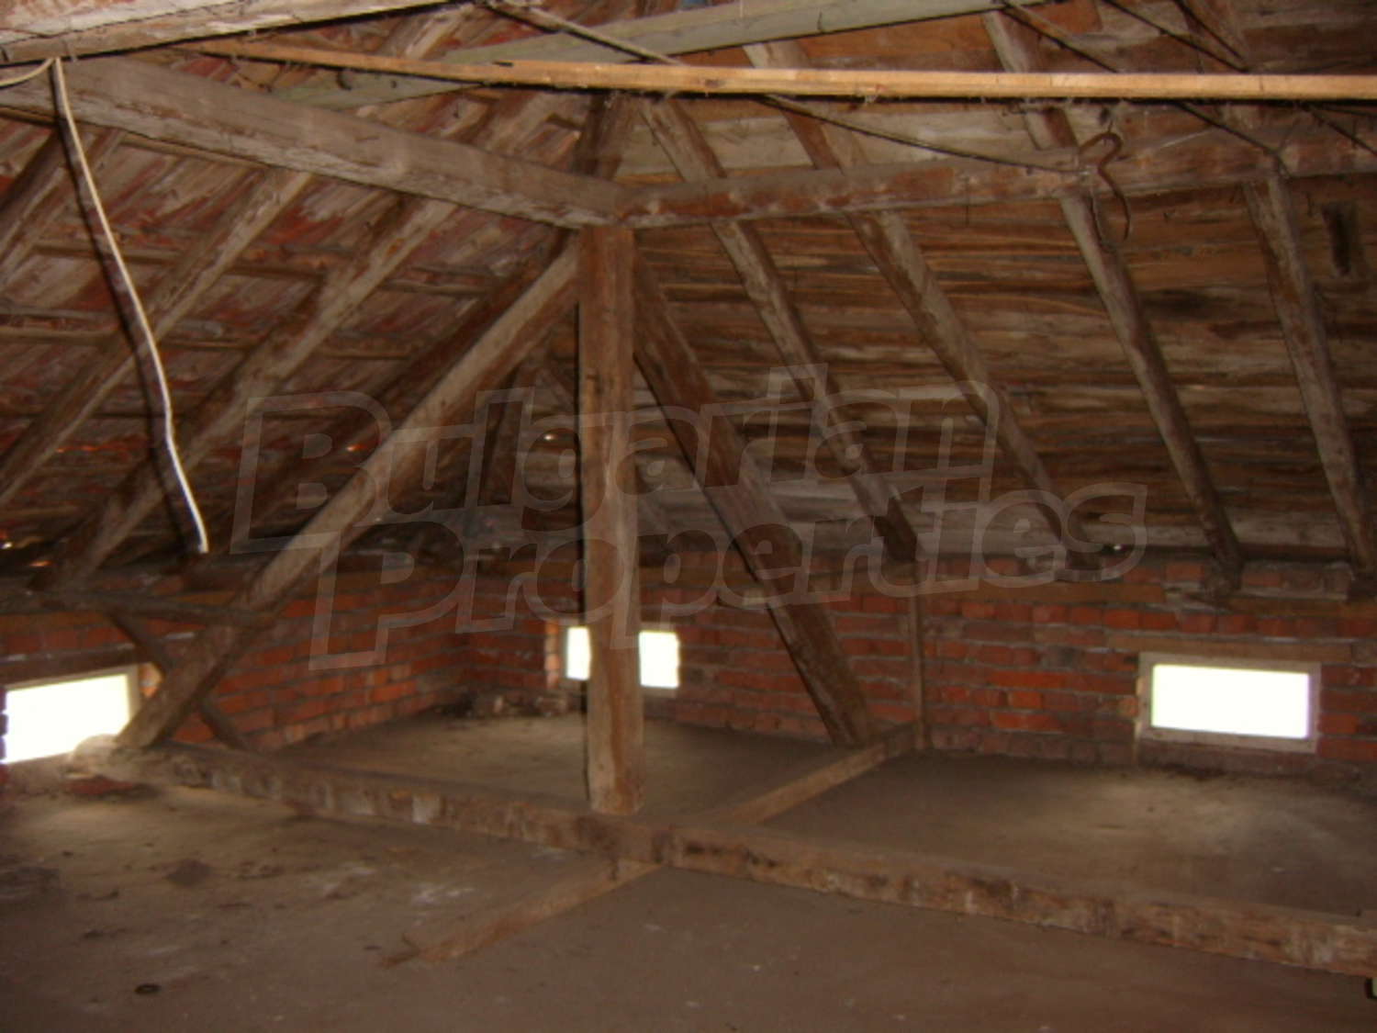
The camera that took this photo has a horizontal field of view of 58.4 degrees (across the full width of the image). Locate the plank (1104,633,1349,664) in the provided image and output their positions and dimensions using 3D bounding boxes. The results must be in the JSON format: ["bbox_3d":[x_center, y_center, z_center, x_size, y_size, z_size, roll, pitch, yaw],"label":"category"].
[{"bbox_3d":[1.941,0.476,4.438,0.795,0.057,0.090,2,7,19],"label":"plank"}]

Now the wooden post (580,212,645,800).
[{"bbox_3d":[-0.215,0.014,3.456,0.116,1.620,0.116,1,3,29],"label":"wooden post"}]

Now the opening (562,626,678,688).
[{"bbox_3d":[-0.299,0.615,5.396,0.608,0.236,0.070,1,3,29],"label":"opening"}]

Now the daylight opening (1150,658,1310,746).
[{"bbox_3d":[1.966,0.675,4.484,0.570,0.285,0.070,2,7,19],"label":"daylight opening"}]

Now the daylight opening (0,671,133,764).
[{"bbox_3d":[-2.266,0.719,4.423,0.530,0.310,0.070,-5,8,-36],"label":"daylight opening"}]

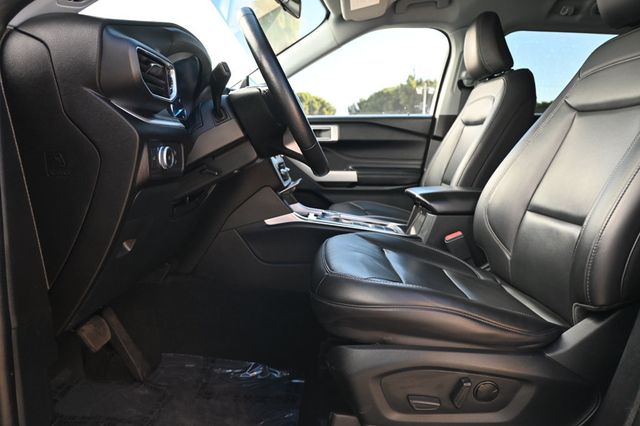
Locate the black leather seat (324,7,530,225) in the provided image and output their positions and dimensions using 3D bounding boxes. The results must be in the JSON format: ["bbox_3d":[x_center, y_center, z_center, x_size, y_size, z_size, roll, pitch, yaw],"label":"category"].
[{"bbox_3d":[0.364,-0.263,1.729,0.760,0.980,0.540,0,9,-1],"label":"black leather seat"}]

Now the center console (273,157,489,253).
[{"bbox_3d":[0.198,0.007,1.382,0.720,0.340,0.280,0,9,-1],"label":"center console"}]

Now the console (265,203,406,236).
[{"bbox_3d":[0.053,0.008,1.379,0.420,0.090,0.270,0,9,-1],"label":"console"}]

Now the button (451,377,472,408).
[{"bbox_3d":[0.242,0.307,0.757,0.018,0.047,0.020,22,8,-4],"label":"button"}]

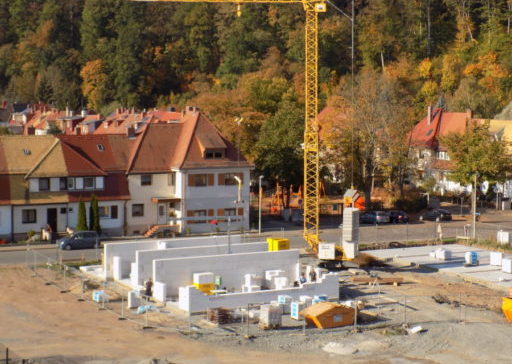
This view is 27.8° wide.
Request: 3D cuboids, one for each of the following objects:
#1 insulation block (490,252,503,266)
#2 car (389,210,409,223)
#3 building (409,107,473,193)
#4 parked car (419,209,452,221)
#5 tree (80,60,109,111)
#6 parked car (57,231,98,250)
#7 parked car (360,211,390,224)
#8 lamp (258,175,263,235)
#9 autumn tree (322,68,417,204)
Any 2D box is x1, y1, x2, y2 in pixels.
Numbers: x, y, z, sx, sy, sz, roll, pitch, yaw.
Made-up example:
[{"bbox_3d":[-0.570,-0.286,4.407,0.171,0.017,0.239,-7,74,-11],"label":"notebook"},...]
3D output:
[{"bbox_3d":[20.657,6.567,88.798,1.000,1.100,0.950,2,6,20],"label":"insulation block"},{"bbox_3d":[16.209,3.832,121.441,1.730,1.450,4.200,-3,6,-27],"label":"car"},{"bbox_3d":[27.516,-4.834,154.000,10.200,12.000,9.300,3,6,25],"label":"building"},{"bbox_3d":[21.201,3.790,122.071,1.760,1.440,4.350,-4,7,-35],"label":"parked car"},{"bbox_3d":[-41.334,-24.186,265.000,7.300,15.000,7.300,0,6,0],"label":"tree"},{"bbox_3d":[-17.018,5.491,98.929,3.950,1.590,1.700,-2,6,-20],"label":"parked car"},{"bbox_3d":[13.893,3.879,120.791,1.760,1.470,4.400,-2,6,-25],"label":"parked car"},{"bbox_3d":[0.472,2.390,106.284,0.300,6.100,0.700,-2,6,-22],"label":"lamp"},{"bbox_3d":[14.251,-5.587,130.000,10.900,17.000,10.300,0,6,0],"label":"autumn tree"}]

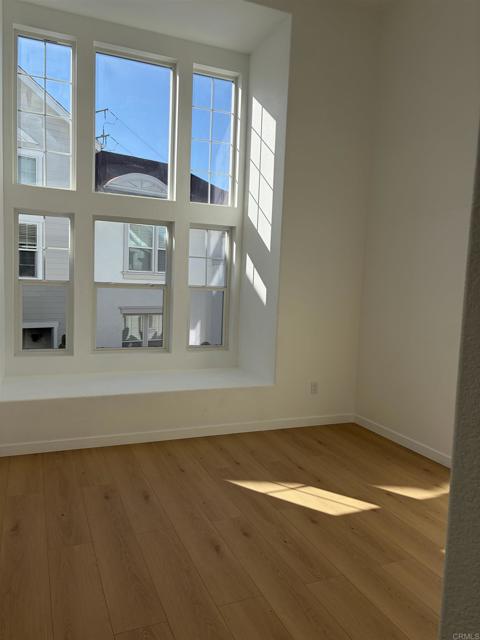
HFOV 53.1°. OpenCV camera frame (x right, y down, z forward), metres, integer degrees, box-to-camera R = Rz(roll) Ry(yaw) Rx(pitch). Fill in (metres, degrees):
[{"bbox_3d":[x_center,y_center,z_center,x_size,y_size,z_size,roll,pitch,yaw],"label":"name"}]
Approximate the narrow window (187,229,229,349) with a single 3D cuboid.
[{"bbox_3d":[-0.374,-0.360,5.576,0.488,1.385,0.100,0,5,-23],"label":"narrow window"}]

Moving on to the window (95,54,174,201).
[{"bbox_3d":[-1.102,-2.035,5.063,0.854,1.473,0.110,0,5,-23],"label":"window"}]

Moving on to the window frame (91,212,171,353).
[{"bbox_3d":[-1.158,-0.359,5.200,0.850,1.428,0.110,0,5,-23],"label":"window frame"}]

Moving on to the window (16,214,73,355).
[{"bbox_3d":[-1.967,-0.361,4.851,0.551,1.436,0.110,0,5,-23],"label":"window"}]

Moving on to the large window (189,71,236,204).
[{"bbox_3d":[-0.311,-2.026,5.443,0.503,1.421,0.100,0,5,-23],"label":"large window"}]

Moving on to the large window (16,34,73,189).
[{"bbox_3d":[-1.921,-2.029,4.748,0.518,1.421,0.100,0,5,-23],"label":"large window"}]

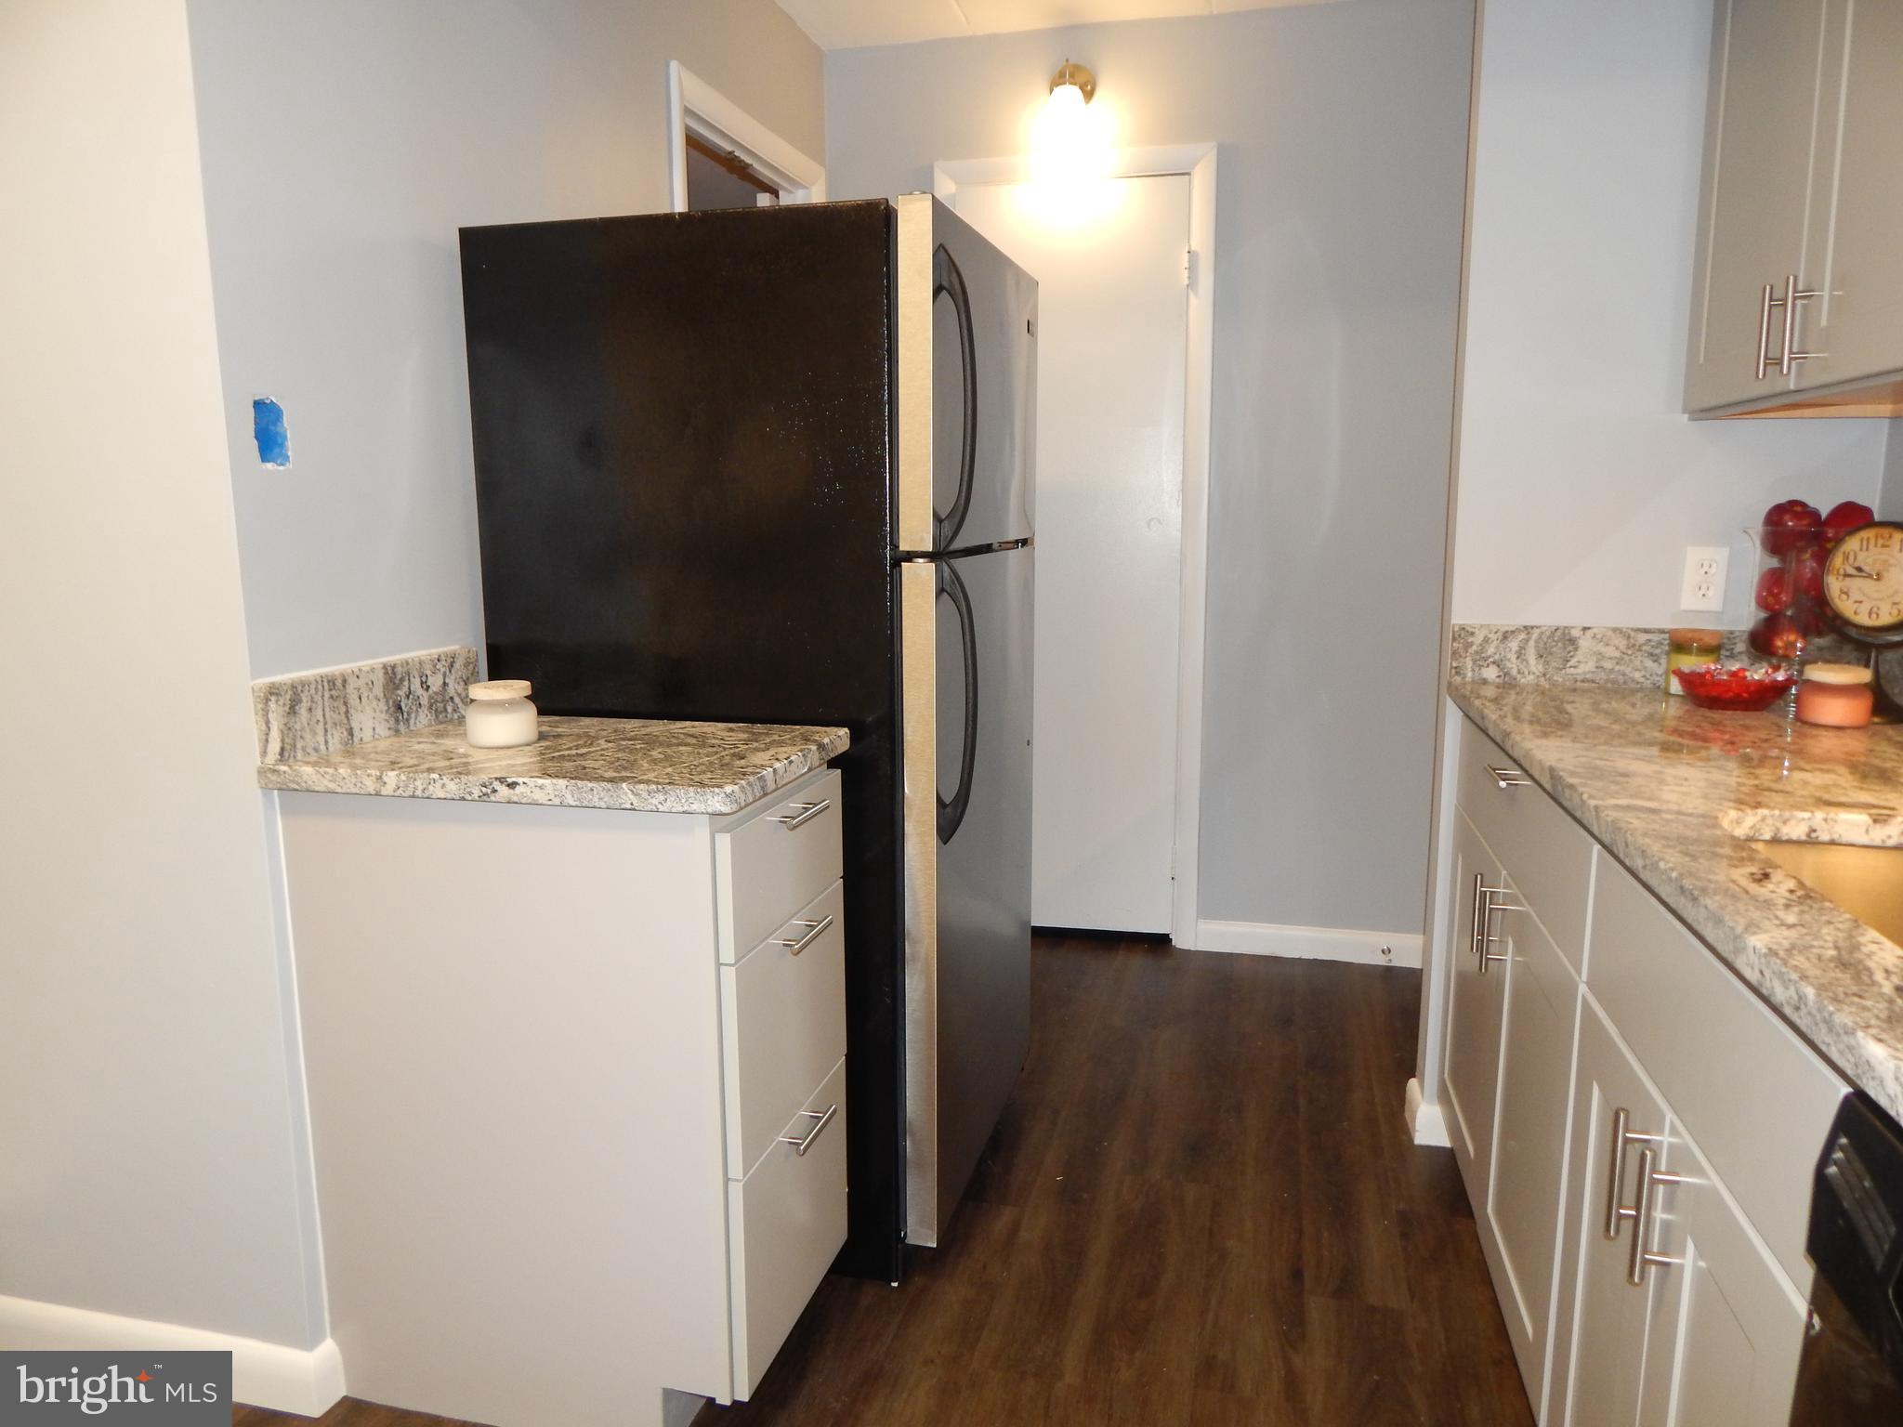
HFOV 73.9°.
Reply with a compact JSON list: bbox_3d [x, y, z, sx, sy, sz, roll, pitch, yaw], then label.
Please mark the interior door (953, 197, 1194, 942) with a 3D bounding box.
[{"bbox_3d":[0.317,-0.396,3.497,0.620,2.045,0.040,2,9,14],"label":"interior door"}]

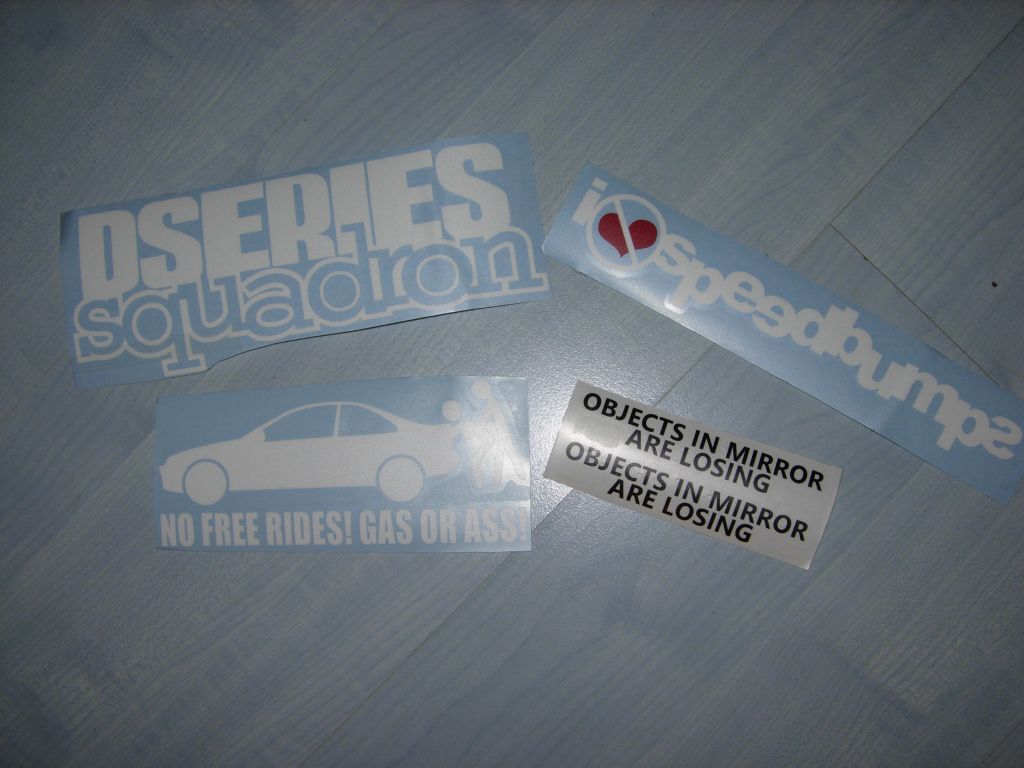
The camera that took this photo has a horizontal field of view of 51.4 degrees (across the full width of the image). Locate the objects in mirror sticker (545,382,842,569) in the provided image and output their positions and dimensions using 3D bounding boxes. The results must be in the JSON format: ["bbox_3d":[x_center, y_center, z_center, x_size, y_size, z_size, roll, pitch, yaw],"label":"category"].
[{"bbox_3d":[0.071,0.035,0.419,0.110,0.002,0.041,19,87,5],"label":"objects in mirror sticker"}]

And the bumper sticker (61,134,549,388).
[{"bbox_3d":[-0.086,-0.052,0.436,0.202,0.002,0.074,-10,85,3],"label":"bumper sticker"}]

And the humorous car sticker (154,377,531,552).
[{"bbox_3d":[-0.069,0.034,0.428,0.152,0.002,0.069,-2,86,4],"label":"humorous car sticker"}]

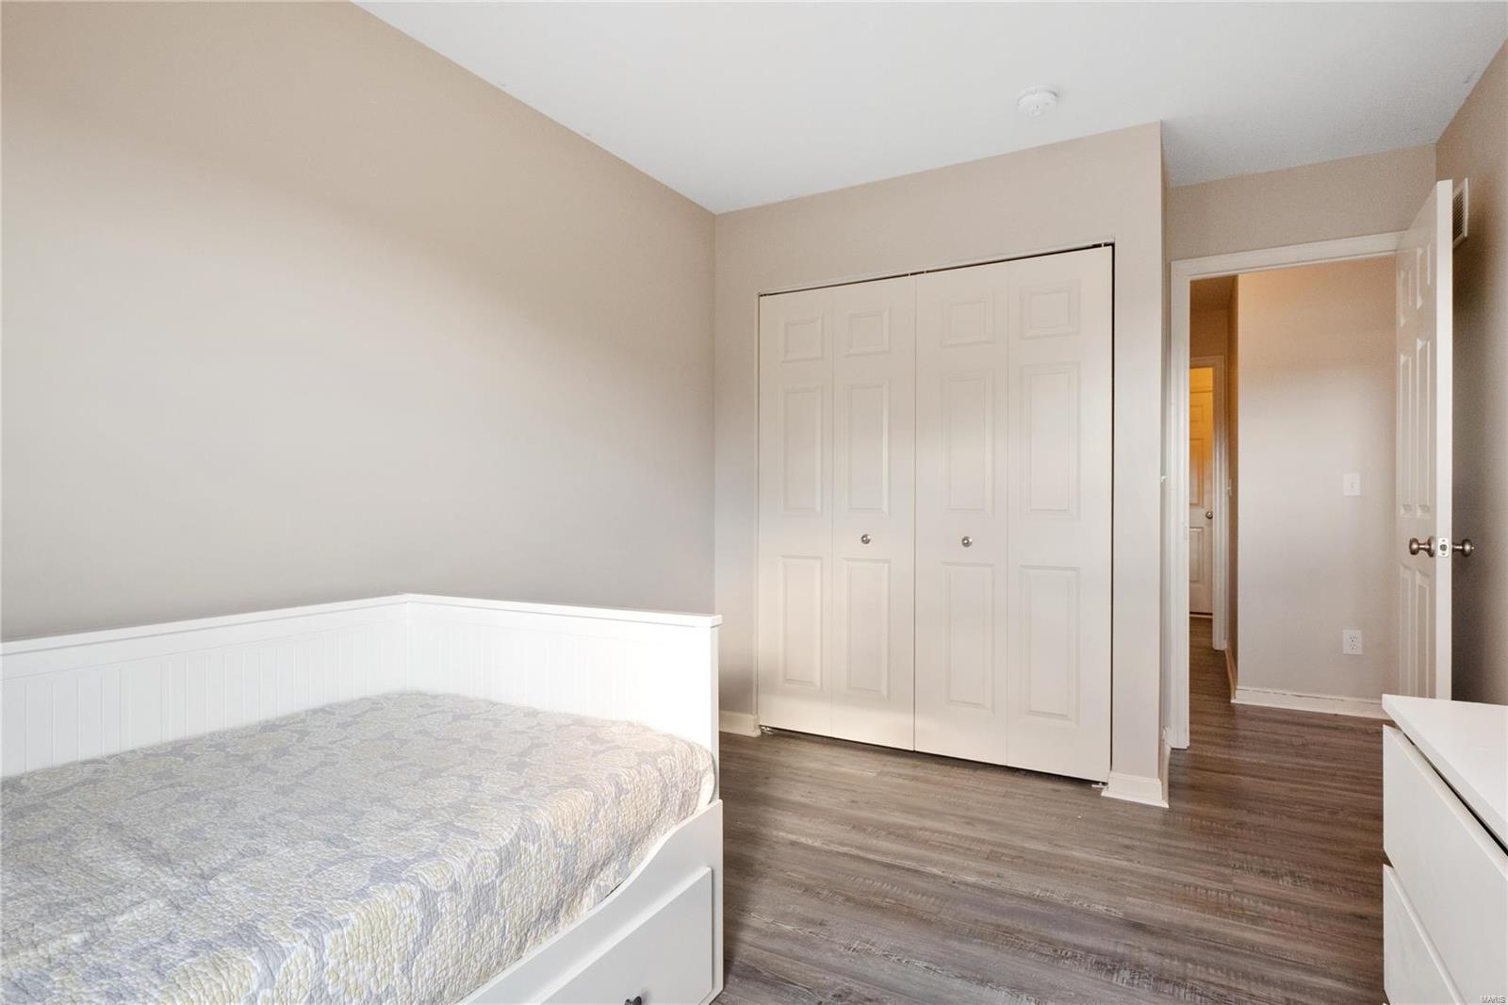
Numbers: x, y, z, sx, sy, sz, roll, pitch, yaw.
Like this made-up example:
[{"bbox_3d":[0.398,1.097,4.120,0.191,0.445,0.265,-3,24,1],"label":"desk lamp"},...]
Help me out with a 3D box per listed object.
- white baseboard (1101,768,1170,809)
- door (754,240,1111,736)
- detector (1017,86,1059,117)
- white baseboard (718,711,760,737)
[{"bbox_3d":[1.380,1.037,2.728,0.212,0.092,0.033,0,0,29],"label":"white baseboard"},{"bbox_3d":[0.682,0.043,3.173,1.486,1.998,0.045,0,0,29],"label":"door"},{"bbox_3d":[0.959,-1.349,2.544,0.132,0.044,0.132,0,0,29],"label":"detector"},{"bbox_3d":[-0.080,1.038,3.542,0.240,0.092,0.028,0,0,29],"label":"white baseboard"}]

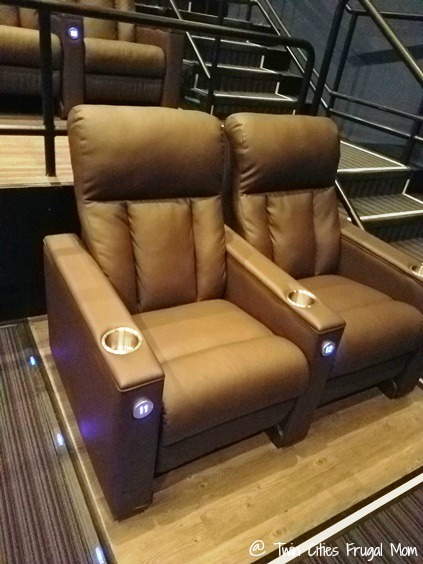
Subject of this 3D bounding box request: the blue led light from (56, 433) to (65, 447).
[{"bbox_3d":[-0.582,0.607,1.634,0.025,0.015,0.056,-10,35,-30],"label":"blue led light"}]

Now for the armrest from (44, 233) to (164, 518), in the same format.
[{"bbox_3d":[-0.446,0.291,1.587,0.127,0.577,0.904,-10,35,-30],"label":"armrest"}]

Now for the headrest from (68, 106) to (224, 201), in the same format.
[{"bbox_3d":[-0.237,-0.503,1.686,0.595,0.322,0.182,-10,15,-30],"label":"headrest"}]

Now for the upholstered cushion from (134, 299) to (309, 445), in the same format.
[{"bbox_3d":[-0.041,0.243,1.581,0.574,0.189,0.581,-10,35,-30],"label":"upholstered cushion"}]

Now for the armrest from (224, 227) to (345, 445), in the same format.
[{"bbox_3d":[0.153,0.185,1.933,0.127,0.577,0.904,-10,35,-30],"label":"armrest"}]

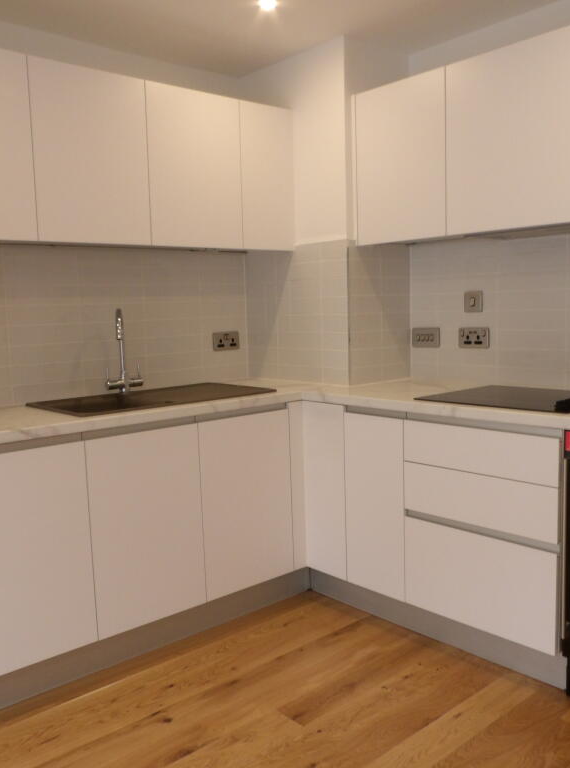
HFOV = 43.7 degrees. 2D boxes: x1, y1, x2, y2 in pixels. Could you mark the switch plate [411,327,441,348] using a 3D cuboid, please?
[{"bbox_3d":[0.650,-0.212,3.278,0.012,0.087,0.150,-7,8,-41],"label":"switch plate"}]

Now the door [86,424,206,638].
[{"bbox_3d":[-0.486,0.511,2.538,0.447,0.690,0.020,-7,8,-41],"label":"door"}]

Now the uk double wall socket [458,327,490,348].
[{"bbox_3d":[0.806,-0.195,3.034,0.010,0.087,0.148,-7,8,-41],"label":"uk double wall socket"}]

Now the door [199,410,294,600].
[{"bbox_3d":[-0.148,0.469,2.832,0.449,0.690,0.020,-7,8,-41],"label":"door"}]

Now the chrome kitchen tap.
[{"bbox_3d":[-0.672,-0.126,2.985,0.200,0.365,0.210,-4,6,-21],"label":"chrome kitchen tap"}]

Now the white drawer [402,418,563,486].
[{"bbox_3d":[0.792,0.205,2.521,0.420,0.152,0.593,-7,8,-41],"label":"white drawer"}]

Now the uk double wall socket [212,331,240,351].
[{"bbox_3d":[-0.282,-0.205,3.431,0.148,0.087,0.010,-7,8,-41],"label":"uk double wall socket"}]

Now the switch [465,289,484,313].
[{"bbox_3d":[0.800,-0.348,3.020,0.010,0.087,0.087,-7,8,-41],"label":"switch"}]

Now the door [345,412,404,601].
[{"bbox_3d":[0.354,0.465,2.749,0.020,0.693,0.294,-7,8,-41],"label":"door"}]

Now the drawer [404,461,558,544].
[{"bbox_3d":[0.797,0.371,2.538,0.420,0.175,0.593,-7,8,-41],"label":"drawer"}]

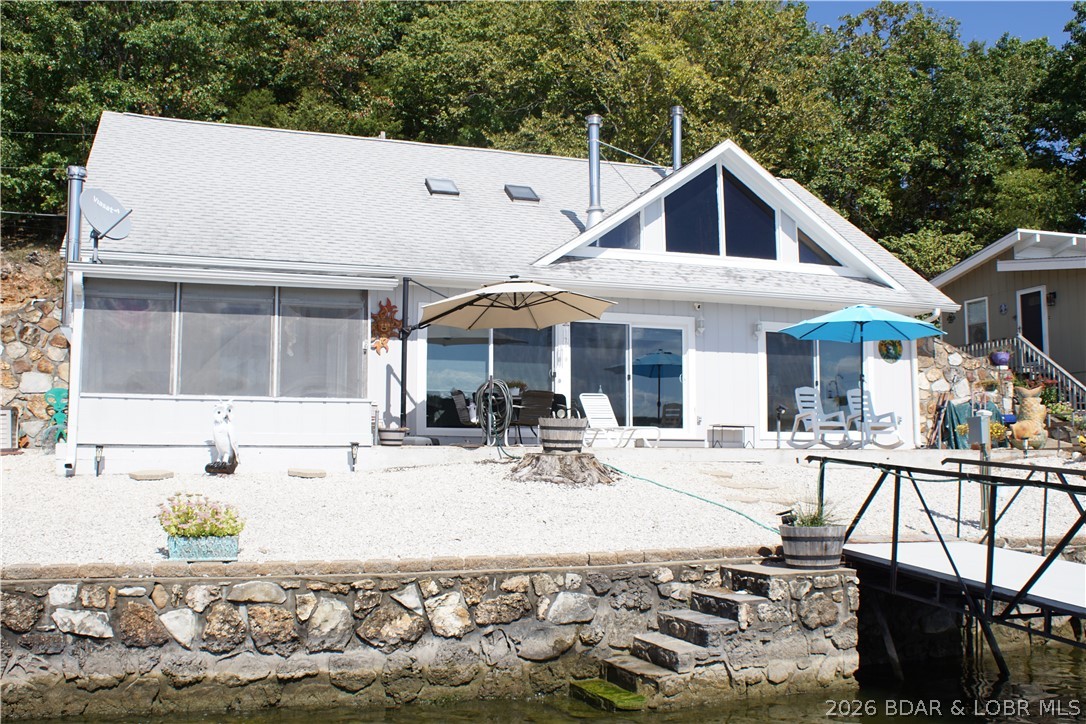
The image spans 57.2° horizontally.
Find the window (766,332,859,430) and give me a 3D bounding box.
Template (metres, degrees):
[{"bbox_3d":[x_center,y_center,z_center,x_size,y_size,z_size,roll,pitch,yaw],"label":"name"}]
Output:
[{"bbox_3d":[5.353,0.401,19.502,2.279,2.015,0.100,2,-6,-18],"label":"window"}]

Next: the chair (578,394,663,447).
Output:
[{"bbox_3d":[1.194,0.922,15.356,0.640,0.840,1.350,3,-7,-31],"label":"chair"}]

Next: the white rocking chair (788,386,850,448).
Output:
[{"bbox_3d":[4.413,0.900,15.888,0.650,1.010,0.790,2,-6,-24],"label":"white rocking chair"}]

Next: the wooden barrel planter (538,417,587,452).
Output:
[{"bbox_3d":[0.261,0.942,12.669,0.640,0.450,0.640,0,-6,0],"label":"wooden barrel planter"}]

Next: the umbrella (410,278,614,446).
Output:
[{"bbox_3d":[-0.537,-0.005,15.045,3.200,2.620,3.000,1,-6,-10],"label":"umbrella"}]

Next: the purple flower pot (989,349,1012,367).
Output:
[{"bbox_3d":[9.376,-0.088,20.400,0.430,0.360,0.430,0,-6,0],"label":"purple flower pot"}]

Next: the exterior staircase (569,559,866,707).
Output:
[{"bbox_3d":[1.570,2.457,9.086,2.449,1.072,0.900,2,-6,-18],"label":"exterior staircase"}]

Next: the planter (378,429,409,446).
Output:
[{"bbox_3d":[-2.053,1.057,13.661,0.400,0.245,0.400,2,-6,-17],"label":"planter"}]

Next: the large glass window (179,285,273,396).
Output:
[{"bbox_3d":[-4.068,-0.271,12.817,1.190,1.432,0.100,2,-6,-16],"label":"large glass window"}]

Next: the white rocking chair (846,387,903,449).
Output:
[{"bbox_3d":[5.507,0.954,16.707,0.690,1.030,0.900,2,-6,-18],"label":"white rocking chair"}]

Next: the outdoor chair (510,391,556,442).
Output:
[{"bbox_3d":[-0.158,0.886,14.918,0.600,0.830,0.680,3,-6,-25],"label":"outdoor chair"}]

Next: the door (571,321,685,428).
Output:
[{"bbox_3d":[1.528,0.243,17.894,2.280,2.000,0.120,2,-6,-19],"label":"door"}]

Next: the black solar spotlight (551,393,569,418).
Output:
[{"bbox_3d":[0.229,0.592,13.400,0.190,0.310,0.190,0,-6,0],"label":"black solar spotlight"}]

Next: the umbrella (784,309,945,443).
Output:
[{"bbox_3d":[4.894,0.205,15.224,2.580,2.260,2.560,2,-6,-19],"label":"umbrella"}]

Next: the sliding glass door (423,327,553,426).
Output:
[{"bbox_3d":[-0.918,0.201,17.452,2.346,1.945,0.100,2,-6,-18],"label":"sliding glass door"}]

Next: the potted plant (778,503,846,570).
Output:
[{"bbox_3d":[2.541,1.631,9.384,0.650,0.610,0.640,2,-6,-18],"label":"potted plant"}]

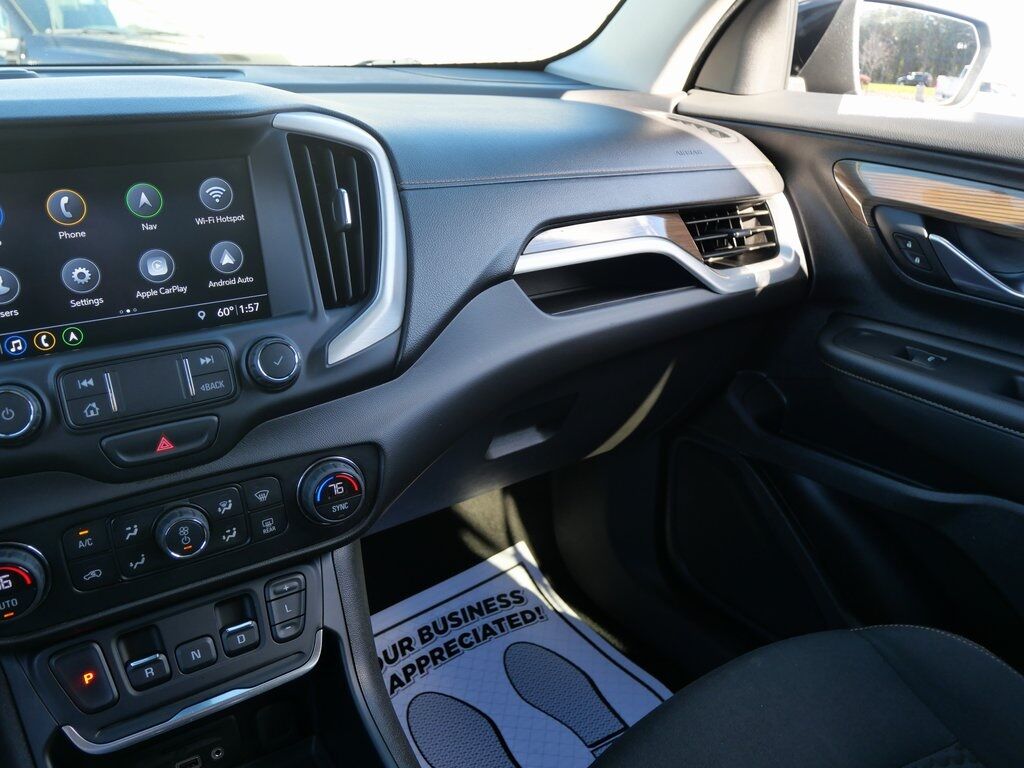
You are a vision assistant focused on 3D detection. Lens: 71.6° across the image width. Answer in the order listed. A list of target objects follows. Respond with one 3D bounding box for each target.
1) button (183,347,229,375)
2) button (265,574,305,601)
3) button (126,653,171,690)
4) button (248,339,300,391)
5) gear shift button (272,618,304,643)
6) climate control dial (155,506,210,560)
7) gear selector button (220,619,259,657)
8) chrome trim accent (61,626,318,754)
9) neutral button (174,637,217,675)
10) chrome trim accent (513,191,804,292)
[{"bbox_3d":[-0.205,-0.015,0.475,0.026,0.017,0.006,-14,6,-28],"label":"button"},{"bbox_3d":[-0.158,0.139,0.493,0.027,0.015,0.008,-14,1,-28],"label":"button"},{"bbox_3d":[-0.229,0.180,0.450,0.022,0.021,0.012,-14,1,-28],"label":"button"},{"bbox_3d":[-0.163,-0.014,0.487,0.033,0.033,0.015,-14,6,-28],"label":"button"},{"bbox_3d":[-0.155,0.169,0.492,0.021,0.013,0.008,-14,1,-28],"label":"gear shift button"},{"bbox_3d":[-0.210,0.096,0.455,0.033,0.033,0.018,-14,11,-28],"label":"climate control dial"},{"bbox_3d":[-0.182,0.169,0.476,0.023,0.020,0.012,-14,1,-28],"label":"gear selector button"},{"bbox_3d":[-0.200,0.202,0.466,0.158,0.026,0.012,-14,1,-28],"label":"chrome trim accent"},{"bbox_3d":[-0.206,0.175,0.463,0.023,0.019,0.008,-14,1,-28],"label":"neutral button"},{"bbox_3d":[0.162,-0.131,0.722,0.365,0.102,0.060,-14,31,-28],"label":"chrome trim accent"}]

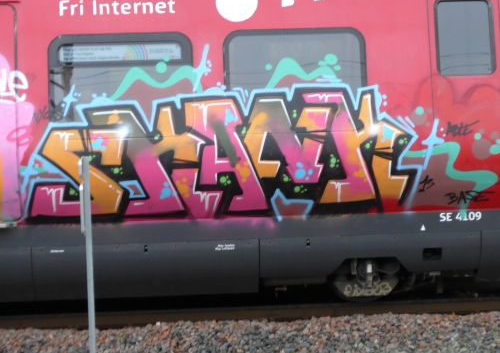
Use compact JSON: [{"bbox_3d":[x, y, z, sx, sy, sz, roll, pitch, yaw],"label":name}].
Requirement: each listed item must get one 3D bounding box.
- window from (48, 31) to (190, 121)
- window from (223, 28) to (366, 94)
[{"bbox_3d":[-1.329,-0.942,15.425,1.495,1.102,0.060,-2,-7,-3],"label":"window"},{"bbox_3d":[0.484,-0.998,15.528,1.495,1.102,0.060,-2,-7,-3],"label":"window"}]

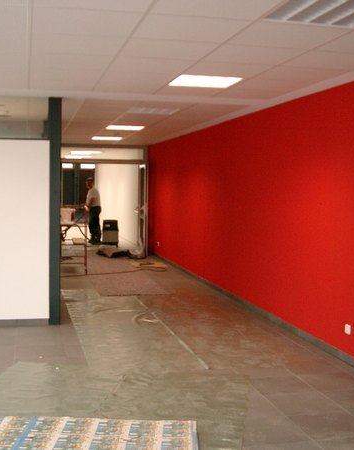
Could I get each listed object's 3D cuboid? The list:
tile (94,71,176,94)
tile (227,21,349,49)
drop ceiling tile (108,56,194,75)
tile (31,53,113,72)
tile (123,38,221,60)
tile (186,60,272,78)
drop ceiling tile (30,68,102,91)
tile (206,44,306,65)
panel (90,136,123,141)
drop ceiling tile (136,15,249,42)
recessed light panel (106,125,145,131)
[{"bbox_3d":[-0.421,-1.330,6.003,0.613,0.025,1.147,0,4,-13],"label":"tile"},{"bbox_3d":[0.665,-1.162,3.918,0.608,0.025,0.608,0,4,-13],"label":"tile"},{"bbox_3d":[-0.202,-1.247,4.963,0.608,0.025,0.608,0,4,-13],"label":"drop ceiling tile"},{"bbox_3d":[-0.808,-1.237,4.824,0.608,0.025,0.608,0,4,-13],"label":"tile"},{"bbox_3d":[-0.070,-1.204,4.370,0.608,0.025,0.608,0,4,-13],"label":"tile"},{"bbox_3d":[0.383,-1.246,5.104,0.608,0.025,0.608,0,4,-13],"label":"tile"},{"bbox_3d":[-1.031,-1.331,5.869,0.613,0.025,1.166,0,4,-13],"label":"drop ceiling tile"},{"bbox_3d":[0.536,-1.230,4.665,0.613,0.025,0.614,0,4,-13],"label":"tile"},{"bbox_3d":[-1.475,-1.821,13.356,0.594,0.050,0.601,0,4,-13],"label":"panel"},{"bbox_3d":[0.070,-1.190,3.914,0.613,0.025,0.614,0,4,-13],"label":"drop ceiling tile"},{"bbox_3d":[-0.859,-1.610,10.426,0.600,0.060,0.600,0,4,-13],"label":"recessed light panel"}]

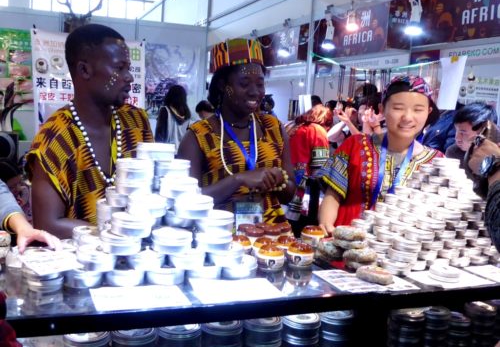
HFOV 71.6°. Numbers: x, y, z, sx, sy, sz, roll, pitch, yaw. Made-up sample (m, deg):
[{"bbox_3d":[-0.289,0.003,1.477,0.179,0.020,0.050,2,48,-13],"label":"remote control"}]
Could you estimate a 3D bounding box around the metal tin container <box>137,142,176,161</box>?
[{"bbox_3d":[-0.230,-0.053,0.855,0.087,0.039,0.087,3,7,0],"label":"metal tin container"}]

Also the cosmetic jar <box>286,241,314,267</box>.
[{"bbox_3d":[0.139,0.218,0.949,0.074,0.060,0.074,3,8,0],"label":"cosmetic jar"}]

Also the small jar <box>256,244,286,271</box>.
[{"bbox_3d":[0.059,0.217,0.926,0.074,0.060,0.074,3,8,0],"label":"small jar"}]

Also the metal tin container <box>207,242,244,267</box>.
[{"bbox_3d":[-0.059,0.194,0.841,0.090,0.039,0.090,3,8,0],"label":"metal tin container"}]

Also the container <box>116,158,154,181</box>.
[{"bbox_3d":[-0.280,-0.012,0.851,0.090,0.039,0.090,3,8,0],"label":"container"}]

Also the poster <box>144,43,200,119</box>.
[{"bbox_3d":[-1.028,-1.227,4.600,0.730,1.000,0.010,2,8,-9],"label":"poster"}]

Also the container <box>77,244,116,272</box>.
[{"bbox_3d":[-0.349,0.188,0.789,0.087,0.039,0.087,3,7,0],"label":"container"}]

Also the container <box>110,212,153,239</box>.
[{"bbox_3d":[-0.266,0.115,0.785,0.090,0.039,0.090,3,8,0],"label":"container"}]

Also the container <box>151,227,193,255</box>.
[{"bbox_3d":[-0.181,0.155,0.805,0.087,0.039,0.087,3,7,0],"label":"container"}]

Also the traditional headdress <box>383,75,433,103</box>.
[{"bbox_3d":[0.550,-0.290,1.210,0.170,0.115,0.195,7,9,25],"label":"traditional headdress"}]

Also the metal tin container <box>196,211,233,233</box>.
[{"bbox_3d":[-0.083,0.115,0.831,0.090,0.039,0.090,3,8,0],"label":"metal tin container"}]

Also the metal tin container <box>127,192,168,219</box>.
[{"bbox_3d":[-0.237,0.072,0.806,0.087,0.039,0.087,3,7,0],"label":"metal tin container"}]

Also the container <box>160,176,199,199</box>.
[{"bbox_3d":[-0.170,0.032,0.835,0.087,0.039,0.087,3,7,0],"label":"container"}]

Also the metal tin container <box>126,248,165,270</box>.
[{"bbox_3d":[-0.241,0.195,0.802,0.090,0.039,0.090,3,8,0],"label":"metal tin container"}]

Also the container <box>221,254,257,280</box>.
[{"bbox_3d":[-0.028,0.233,0.871,0.087,0.039,0.087,3,7,0],"label":"container"}]

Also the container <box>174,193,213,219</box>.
[{"bbox_3d":[-0.132,0.076,0.822,0.090,0.039,0.090,3,8,0],"label":"container"}]

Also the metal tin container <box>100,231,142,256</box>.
[{"bbox_3d":[-0.291,0.152,0.788,0.087,0.039,0.087,3,7,0],"label":"metal tin container"}]

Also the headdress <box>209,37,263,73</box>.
[{"bbox_3d":[-0.046,-0.432,1.270,0.190,0.105,0.195,-3,8,0],"label":"headdress"}]

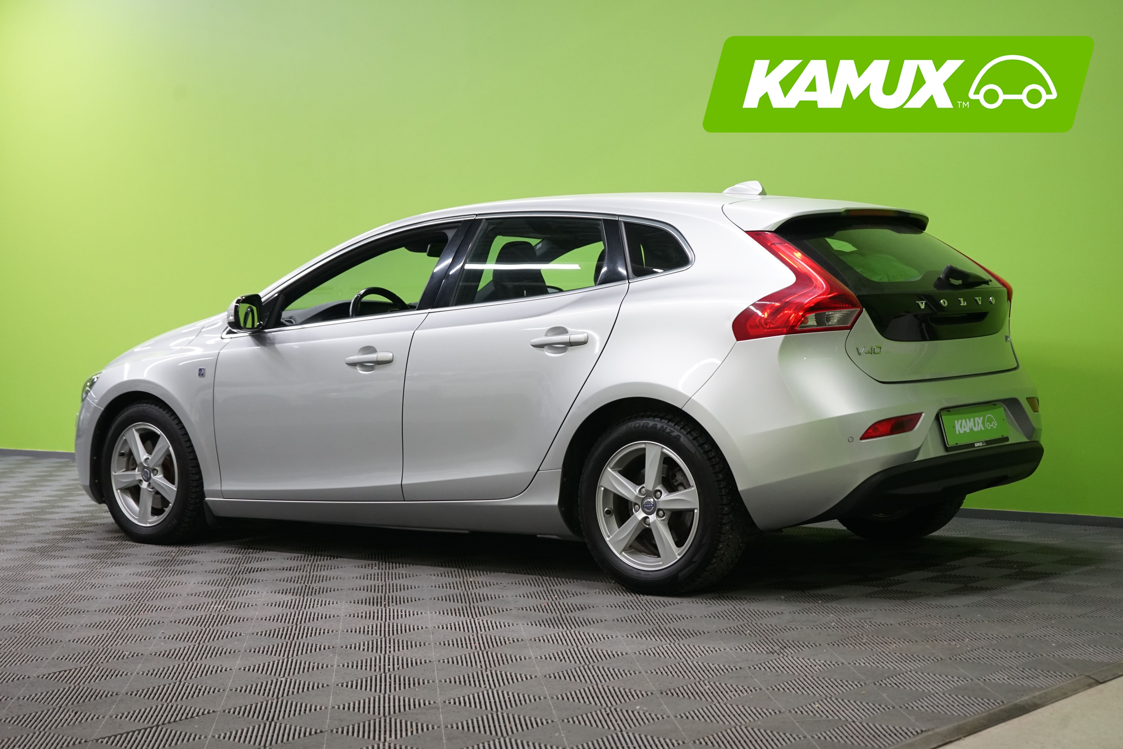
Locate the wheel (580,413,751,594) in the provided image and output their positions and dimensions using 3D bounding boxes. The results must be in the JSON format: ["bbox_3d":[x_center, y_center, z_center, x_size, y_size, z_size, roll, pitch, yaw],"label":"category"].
[{"bbox_3d":[0.353,0.438,6.724,0.632,0.632,0.210,1,3,39],"label":"wheel"}]

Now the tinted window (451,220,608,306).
[{"bbox_3d":[-0.103,-0.405,7.005,0.646,0.333,0.060,0,-19,38],"label":"tinted window"}]

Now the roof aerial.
[{"bbox_3d":[0.680,-0.695,7.372,0.180,0.057,0.066,1,3,39],"label":"roof aerial"}]

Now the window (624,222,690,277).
[{"bbox_3d":[0.322,-0.425,6.687,0.300,0.205,0.060,0,-18,36],"label":"window"}]

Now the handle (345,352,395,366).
[{"bbox_3d":[-0.715,-0.059,7.333,0.243,0.046,0.052,1,3,40],"label":"handle"}]

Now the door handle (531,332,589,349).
[{"bbox_3d":[-0.008,-0.118,6.832,0.255,0.046,0.050,1,3,39],"label":"door handle"}]

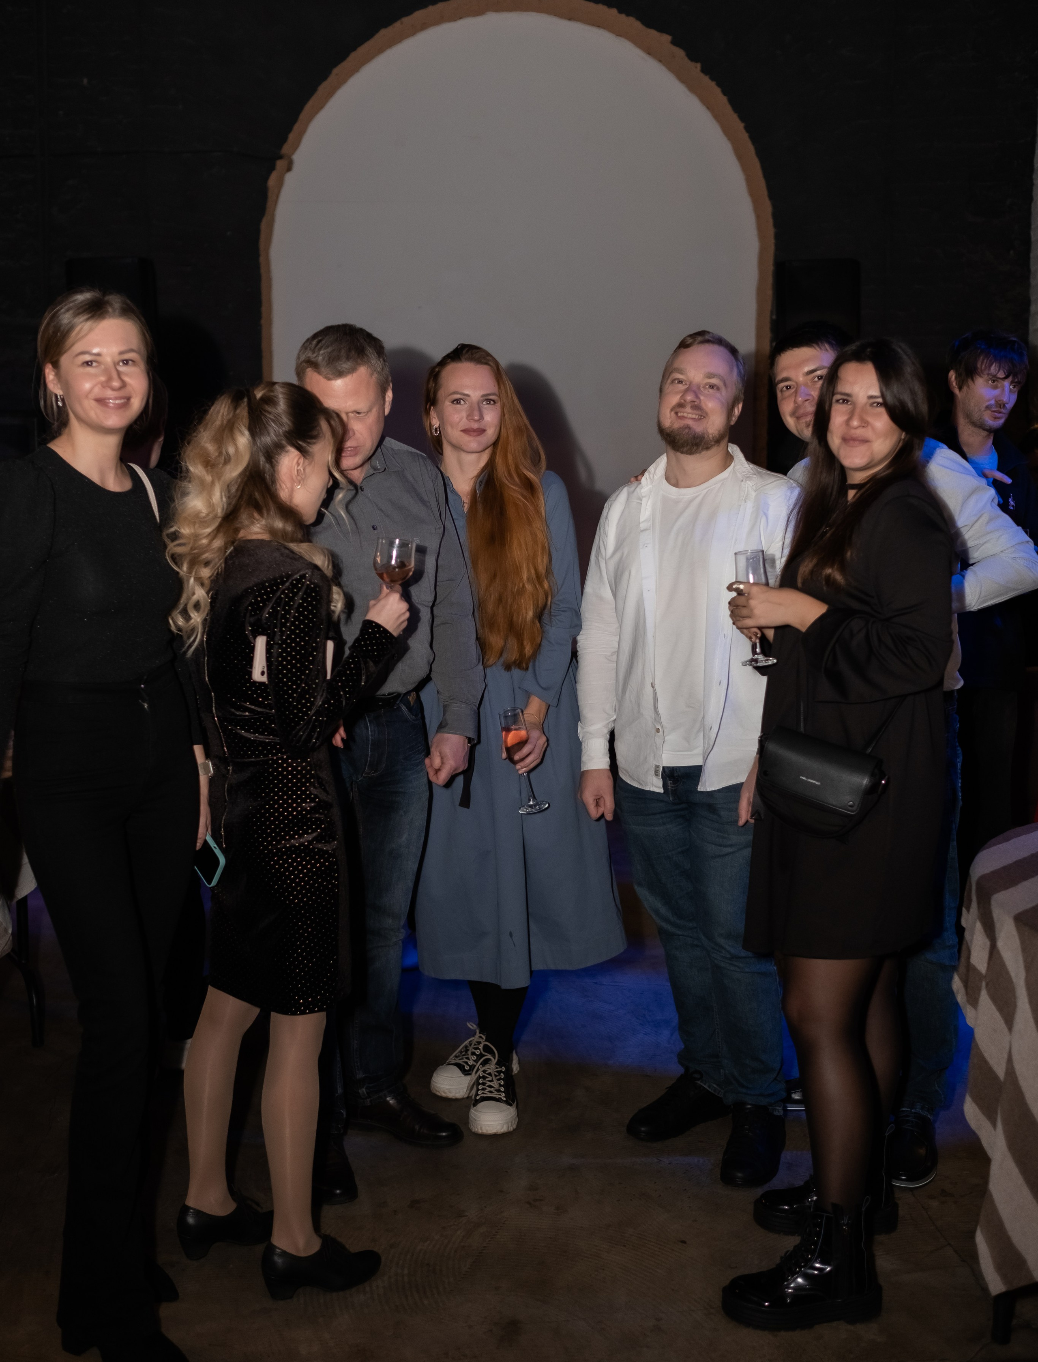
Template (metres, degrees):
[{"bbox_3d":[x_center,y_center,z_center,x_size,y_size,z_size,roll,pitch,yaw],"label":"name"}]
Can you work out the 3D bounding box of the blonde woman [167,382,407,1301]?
[{"bbox_3d":[-0.426,0.268,2.731,0.460,1.620,0.410,-3,7,-28],"label":"blonde woman"}]

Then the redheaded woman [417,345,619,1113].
[{"bbox_3d":[-0.001,0.125,3.470,0.490,1.760,0.380,1,6,7],"label":"redheaded woman"}]

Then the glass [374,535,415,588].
[{"bbox_3d":[-0.226,-0.174,2.749,0.076,0.180,0.076,0,6,0],"label":"glass"}]

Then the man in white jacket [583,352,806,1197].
[{"bbox_3d":[0.384,0.138,3.260,0.520,1.780,0.400,1,6,11],"label":"man in white jacket"}]

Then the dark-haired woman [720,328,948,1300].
[{"bbox_3d":[0.529,0.243,2.678,0.440,1.690,0.440,-3,7,-33],"label":"dark-haired woman"}]

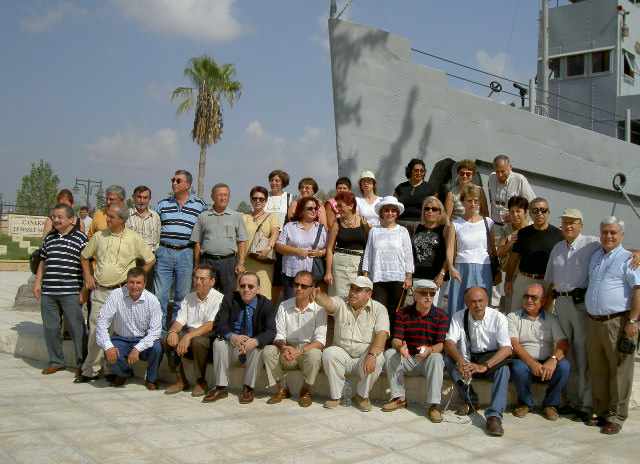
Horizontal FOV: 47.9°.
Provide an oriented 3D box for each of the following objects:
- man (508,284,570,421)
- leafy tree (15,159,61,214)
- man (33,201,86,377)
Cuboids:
[{"bbox_3d":[1.936,1.020,6.386,0.560,1.093,0.780,2,1,12],"label":"man"},{"bbox_3d":[-11.753,-1.269,30.000,1.850,3.400,1.850,1,1,0],"label":"leafy tree"},{"bbox_3d":[-2.653,0.570,7.400,0.500,1.700,0.380,1,1,14],"label":"man"}]

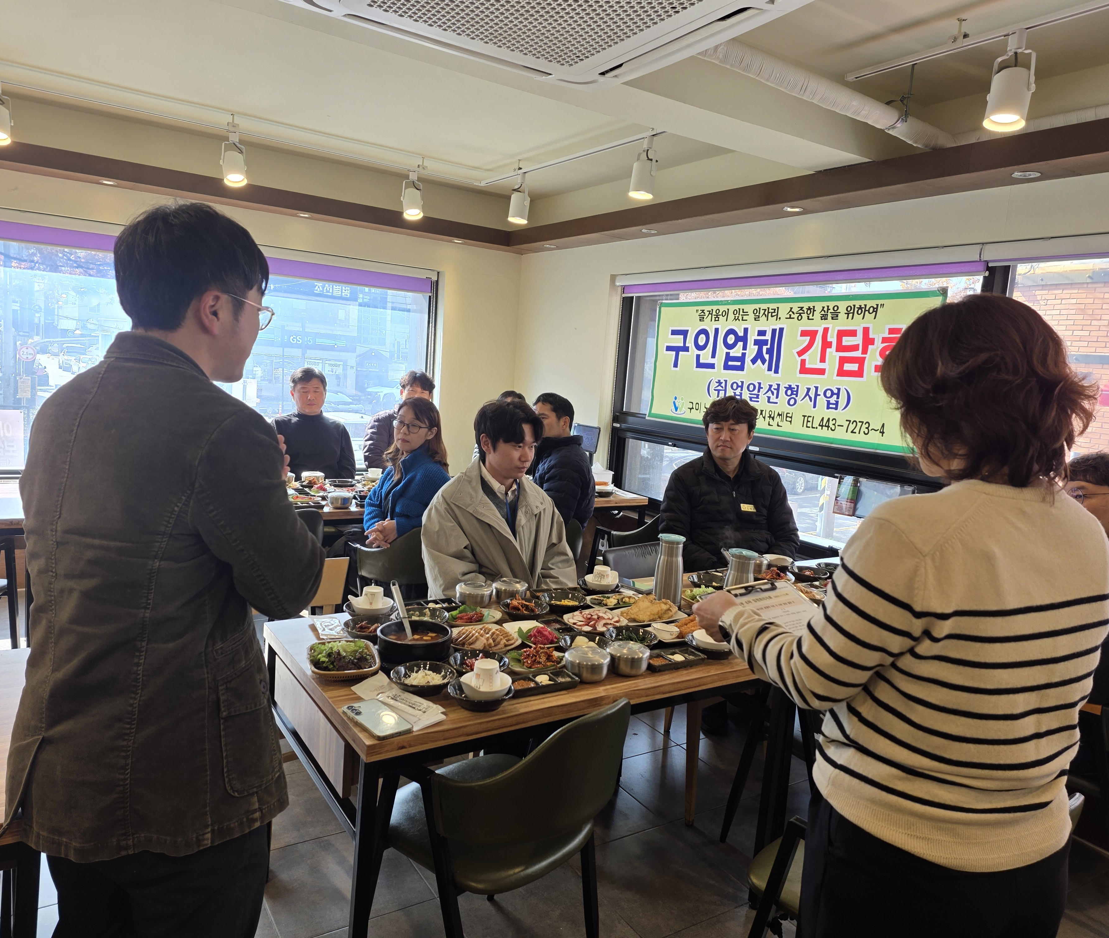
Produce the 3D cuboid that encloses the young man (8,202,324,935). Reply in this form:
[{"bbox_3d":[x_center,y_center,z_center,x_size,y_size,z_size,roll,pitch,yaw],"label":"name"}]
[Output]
[{"bbox_3d":[-0.567,0.461,1.210,0.500,1.661,0.380,10,9,40],"label":"young man"}]

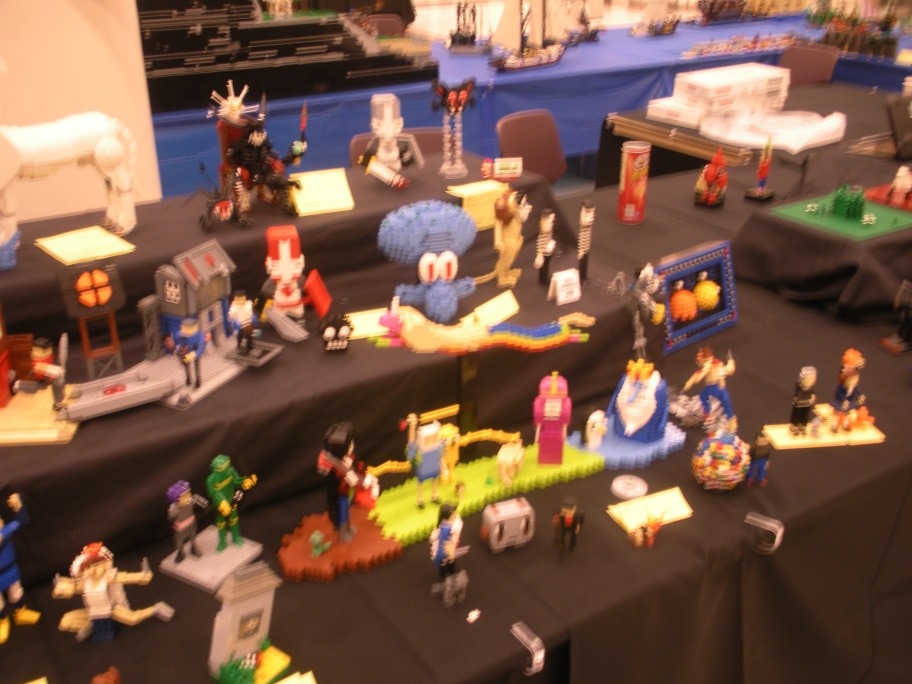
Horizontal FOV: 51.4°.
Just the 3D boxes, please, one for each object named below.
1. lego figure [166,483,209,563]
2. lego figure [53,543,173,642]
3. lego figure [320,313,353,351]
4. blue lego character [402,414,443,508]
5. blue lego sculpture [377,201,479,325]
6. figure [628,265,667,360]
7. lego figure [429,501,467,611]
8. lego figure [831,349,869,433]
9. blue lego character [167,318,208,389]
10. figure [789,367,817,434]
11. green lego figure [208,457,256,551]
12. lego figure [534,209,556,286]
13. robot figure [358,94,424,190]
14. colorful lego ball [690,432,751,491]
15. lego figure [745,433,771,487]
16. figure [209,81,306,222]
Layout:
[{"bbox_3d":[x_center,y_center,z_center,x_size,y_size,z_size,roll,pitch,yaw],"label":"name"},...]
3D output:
[{"bbox_3d":[-0.370,0.245,1.297,0.050,0.126,0.044,14,29,28],"label":"lego figure"},{"bbox_3d":[-0.432,0.314,1.195,0.144,0.135,0.086,-6,26,-13],"label":"lego figure"},{"bbox_3d":[-0.201,-0.024,1.576,0.051,0.053,0.047,-6,26,-11],"label":"lego figure"},{"bbox_3d":[-0.045,0.176,1.406,0.059,0.153,0.038,-14,28,-26],"label":"blue lego character"},{"bbox_3d":[-0.049,-0.143,1.665,0.175,0.217,0.119,-9,27,-18],"label":"blue lego sculpture"},{"bbox_3d":[0.383,-0.059,1.906,0.070,0.197,0.076,-23,34,-40],"label":"figure"},{"bbox_3d":[-0.009,0.281,1.246,0.048,0.153,0.048,-23,34,-40],"label":"lego figure"},{"bbox_3d":[0.688,0.083,1.657,0.060,0.150,0.056,-14,29,-27],"label":"lego figure"},{"bbox_3d":[-0.401,0.020,1.415,0.053,0.107,0.045,8,26,18],"label":"blue lego character"},{"bbox_3d":[0.588,0.099,1.605,0.035,0.121,0.034,-4,25,-7],"label":"figure"},{"bbox_3d":[-0.317,0.226,1.342,0.071,0.148,0.058,-23,34,-40],"label":"green lego figure"},{"bbox_3d":[0.171,-0.178,1.784,0.038,0.149,0.038,19,31,36],"label":"lego figure"},{"bbox_3d":[-0.129,-0.402,1.888,0.128,0.152,0.122,-5,26,-11],"label":"robot figure"},{"bbox_3d":[0.422,0.191,1.514,0.090,0.090,0.090,0,26,0],"label":"colorful lego ball"},{"bbox_3d":[0.476,0.180,1.481,0.040,0.093,0.031,-11,27,-21],"label":"lego figure"},{"bbox_3d":[-0.366,-0.355,1.726,0.170,0.225,0.155,-12,28,-23],"label":"figure"}]

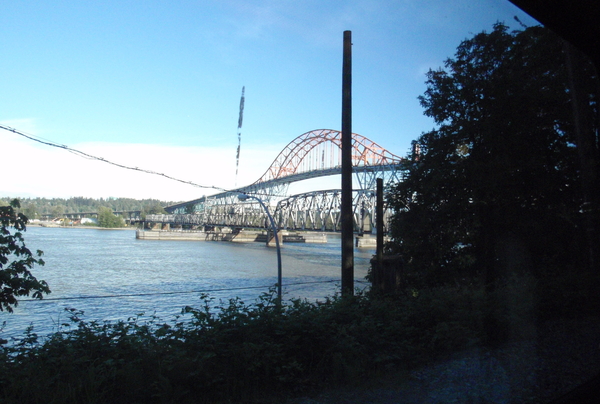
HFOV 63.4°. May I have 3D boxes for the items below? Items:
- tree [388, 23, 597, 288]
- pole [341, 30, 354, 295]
[{"bbox_3d":[6.148,-1.230,15.500,6.700,8.900,6.200,1,-3,0],"label":"tree"},{"bbox_3d":[1.286,-0.790,13.000,0.310,7.700,0.310,1,-3,0],"label":"pole"}]

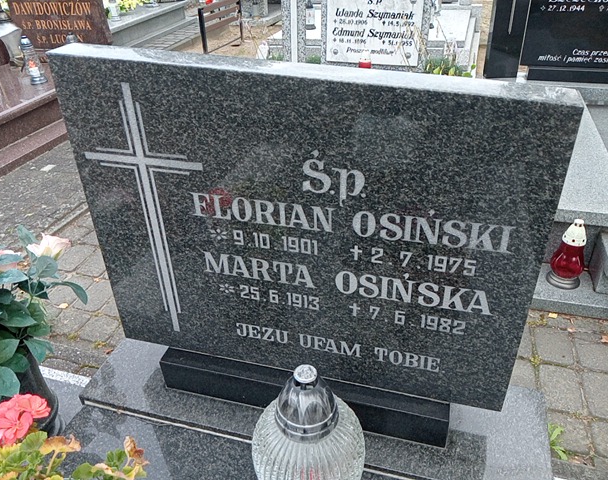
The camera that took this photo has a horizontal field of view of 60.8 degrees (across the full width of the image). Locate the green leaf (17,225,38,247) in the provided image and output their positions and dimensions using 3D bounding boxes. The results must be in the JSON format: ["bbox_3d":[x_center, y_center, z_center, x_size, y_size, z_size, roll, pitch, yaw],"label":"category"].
[{"bbox_3d":[-0.557,-0.005,1.043,0.040,0.045,0.027,-20,37,-27],"label":"green leaf"}]

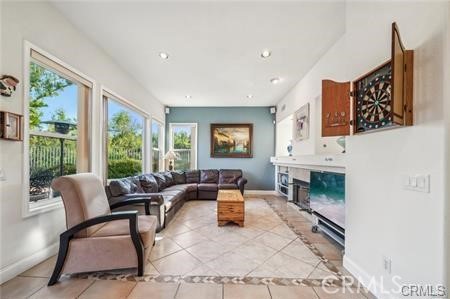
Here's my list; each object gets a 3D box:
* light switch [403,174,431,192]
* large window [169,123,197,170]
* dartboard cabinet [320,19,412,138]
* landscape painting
[{"bbox_3d":[1.357,0.246,1.159,0.012,0.120,0.165,0,-2,1],"label":"light switch"},{"bbox_3d":[-1.540,0.040,6.030,1.050,1.970,0.100,0,-4,0],"label":"large window"},{"bbox_3d":[1.222,-0.471,1.412,0.300,0.630,0.750,0,-2,1],"label":"dartboard cabinet"},{"bbox_3d":[0.244,-0.286,5.516,1.440,1.150,0.050,0,-2,1],"label":"landscape painting"}]

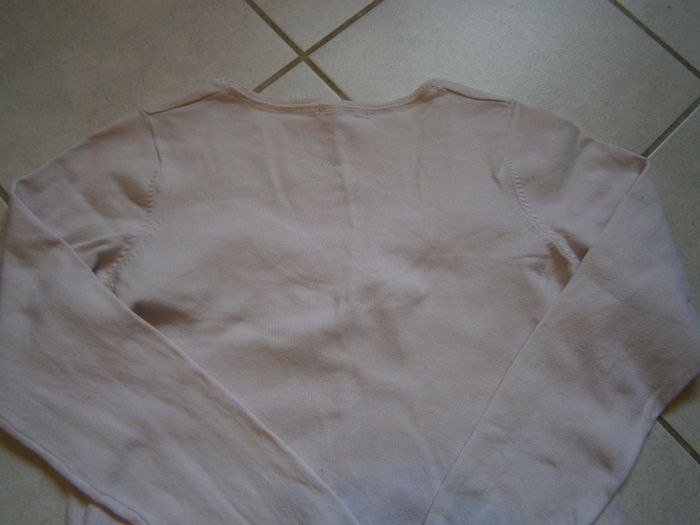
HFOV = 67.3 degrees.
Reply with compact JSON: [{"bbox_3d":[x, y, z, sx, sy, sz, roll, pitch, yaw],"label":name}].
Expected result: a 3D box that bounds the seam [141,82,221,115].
[{"bbox_3d":[-0.168,-0.163,0.523,0.079,0.012,0.013,-21,78,-8],"label":"seam"}]

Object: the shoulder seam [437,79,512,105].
[{"bbox_3d":[0.130,-0.177,0.545,0.078,0.012,0.013,15,75,0],"label":"shoulder seam"}]

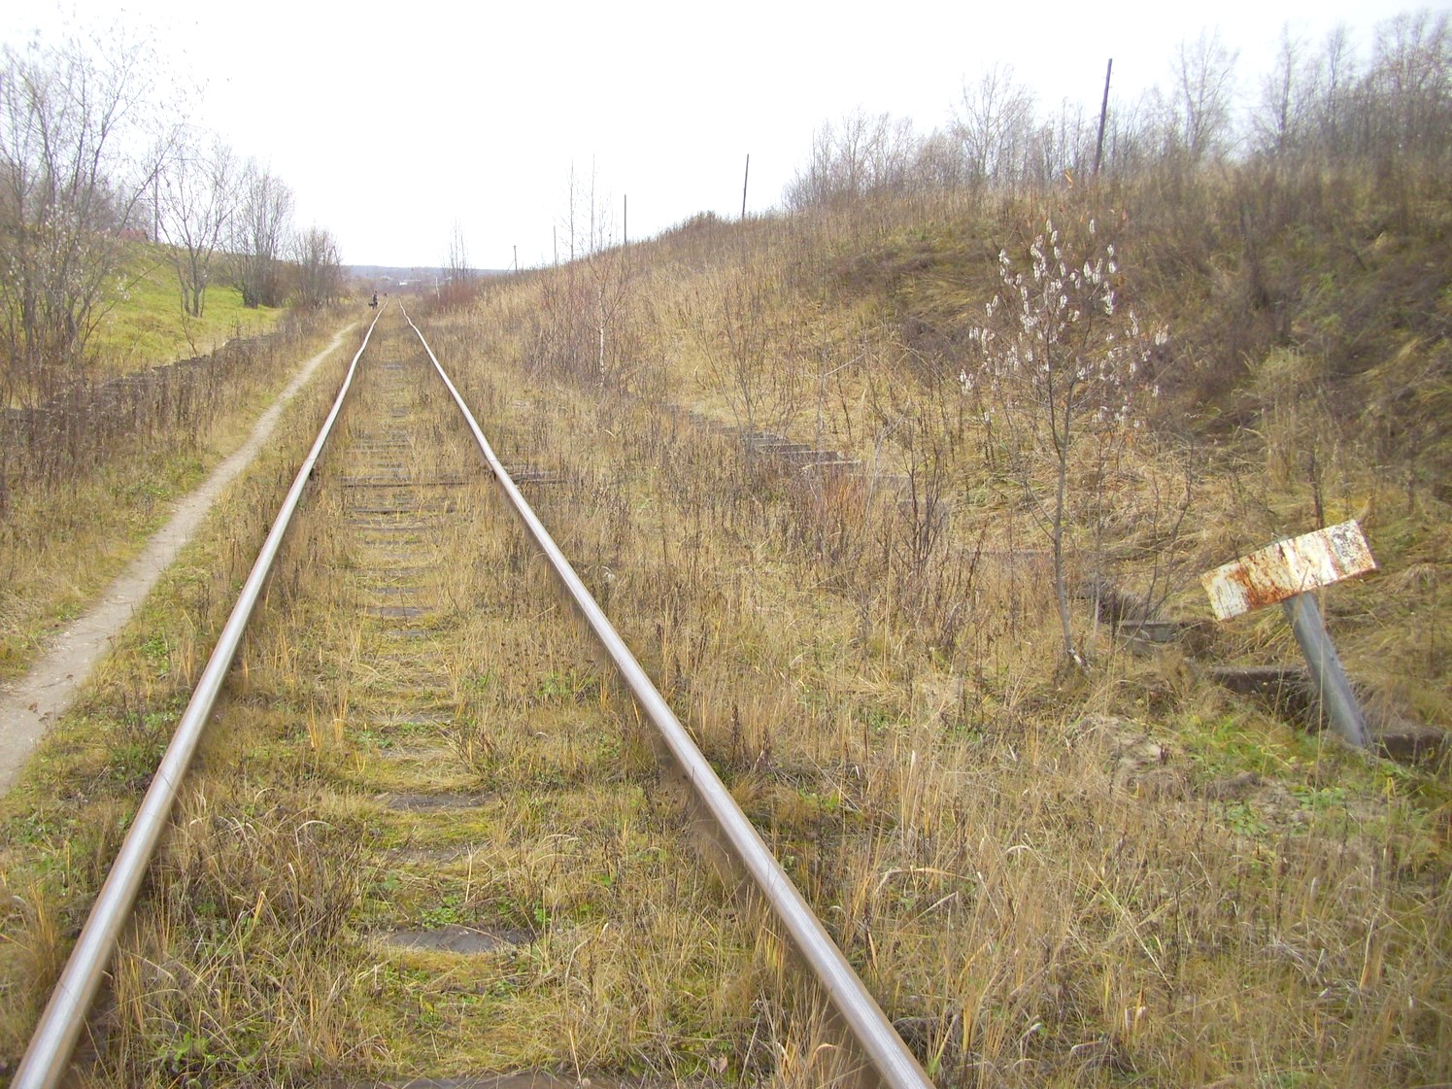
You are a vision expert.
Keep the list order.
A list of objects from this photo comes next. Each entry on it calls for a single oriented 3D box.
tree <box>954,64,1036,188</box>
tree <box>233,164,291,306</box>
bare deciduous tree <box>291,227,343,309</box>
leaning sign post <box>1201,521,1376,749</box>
[{"bbox_3d":[10.808,-16.285,56.650,3.300,5.200,3.300,3,10,10],"label":"tree"},{"bbox_3d":[-32.754,-21.615,100.172,4.200,9.950,4.200,-1,10,-18],"label":"tree"},{"bbox_3d":[-31.585,-21.192,109.487,3.800,6.160,3.800,-1,10,-16],"label":"bare deciduous tree"},{"bbox_3d":[2.379,0.400,5.717,0.610,0.840,0.140,-24,4,23],"label":"leaning sign post"}]

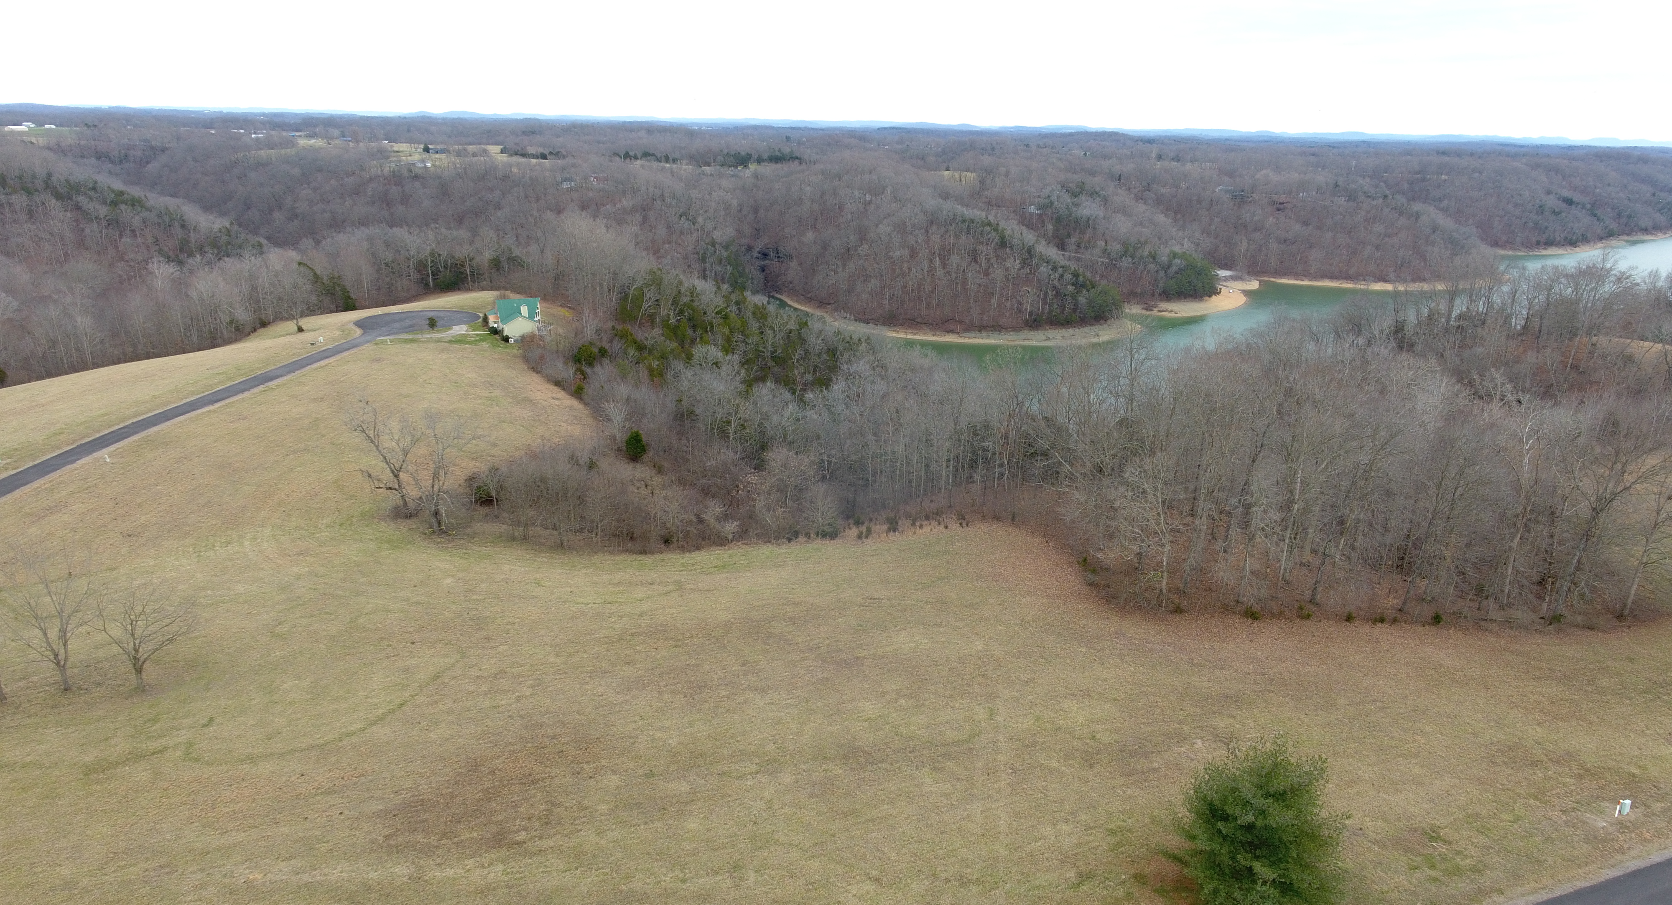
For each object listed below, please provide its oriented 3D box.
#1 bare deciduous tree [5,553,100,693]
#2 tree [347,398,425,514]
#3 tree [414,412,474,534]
[{"bbox_3d":[-67.740,14.823,83.711,6.300,12.870,6.300,-15,25,-40],"label":"bare deciduous tree"},{"bbox_3d":[-57.894,0.972,124.194,9.350,15.290,9.350,-8,21,-24],"label":"tree"},{"bbox_3d":[-48.300,2.654,119.809,7.460,15.360,7.460,-7,21,-23],"label":"tree"}]

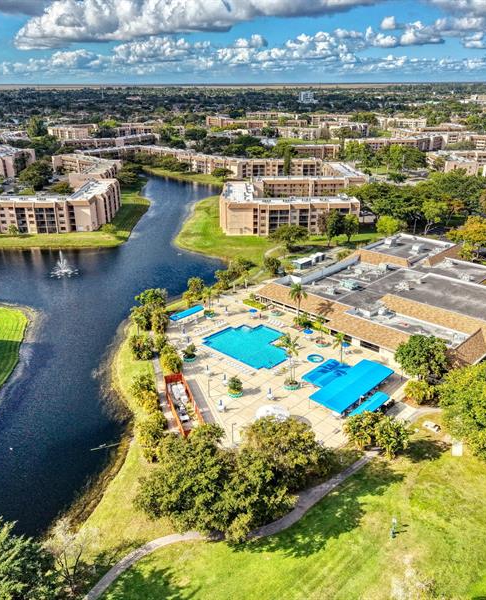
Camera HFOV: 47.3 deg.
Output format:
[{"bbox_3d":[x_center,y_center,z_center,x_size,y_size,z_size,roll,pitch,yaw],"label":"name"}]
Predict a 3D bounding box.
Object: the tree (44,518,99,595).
[{"bbox_3d":[-19.544,29.589,63.494,5.850,10.560,5.670,0,22,0],"label":"tree"}]

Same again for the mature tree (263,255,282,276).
[{"bbox_3d":[8.594,-10.049,161.589,5.244,6.156,5.086,1,22,3],"label":"mature tree"}]

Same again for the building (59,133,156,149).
[{"bbox_3d":[-102.804,-122.812,442.062,82.530,11.700,38.100,-14,25,-30],"label":"building"}]

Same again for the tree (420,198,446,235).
[{"bbox_3d":[69.960,-30.135,202.648,9.499,12.724,9.214,7,23,18],"label":"tree"}]

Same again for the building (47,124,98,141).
[{"bbox_3d":[-180.886,-176.780,587.753,46.000,12.400,55.000,1,22,4],"label":"building"}]

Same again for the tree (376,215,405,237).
[{"bbox_3d":[55.459,-28.234,211.745,9.610,8.620,9.330,0,22,0],"label":"tree"}]

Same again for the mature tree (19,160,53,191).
[{"bbox_3d":[-108.197,-64.795,290.637,17.814,14.796,17.280,-8,23,-19],"label":"mature tree"}]

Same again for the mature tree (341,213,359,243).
[{"bbox_3d":[39.967,-26.643,205.590,6.200,10.700,6.200,0,21,0],"label":"mature tree"}]

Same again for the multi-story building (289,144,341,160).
[{"bbox_3d":[52.316,-106.603,405.633,35.850,12.200,12.090,1,22,2],"label":"multi-story building"}]

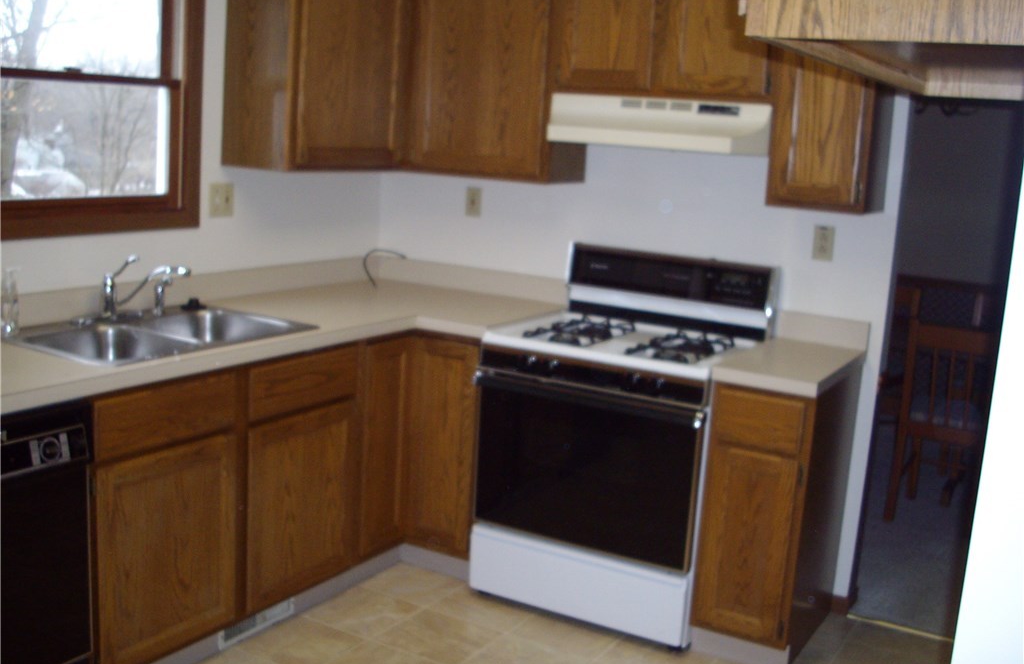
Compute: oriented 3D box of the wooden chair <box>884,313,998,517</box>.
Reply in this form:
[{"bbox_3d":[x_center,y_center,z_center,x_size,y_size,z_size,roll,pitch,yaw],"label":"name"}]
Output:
[{"bbox_3d":[1.932,0.378,4.710,0.447,0.895,0.487,10,12,29],"label":"wooden chair"}]

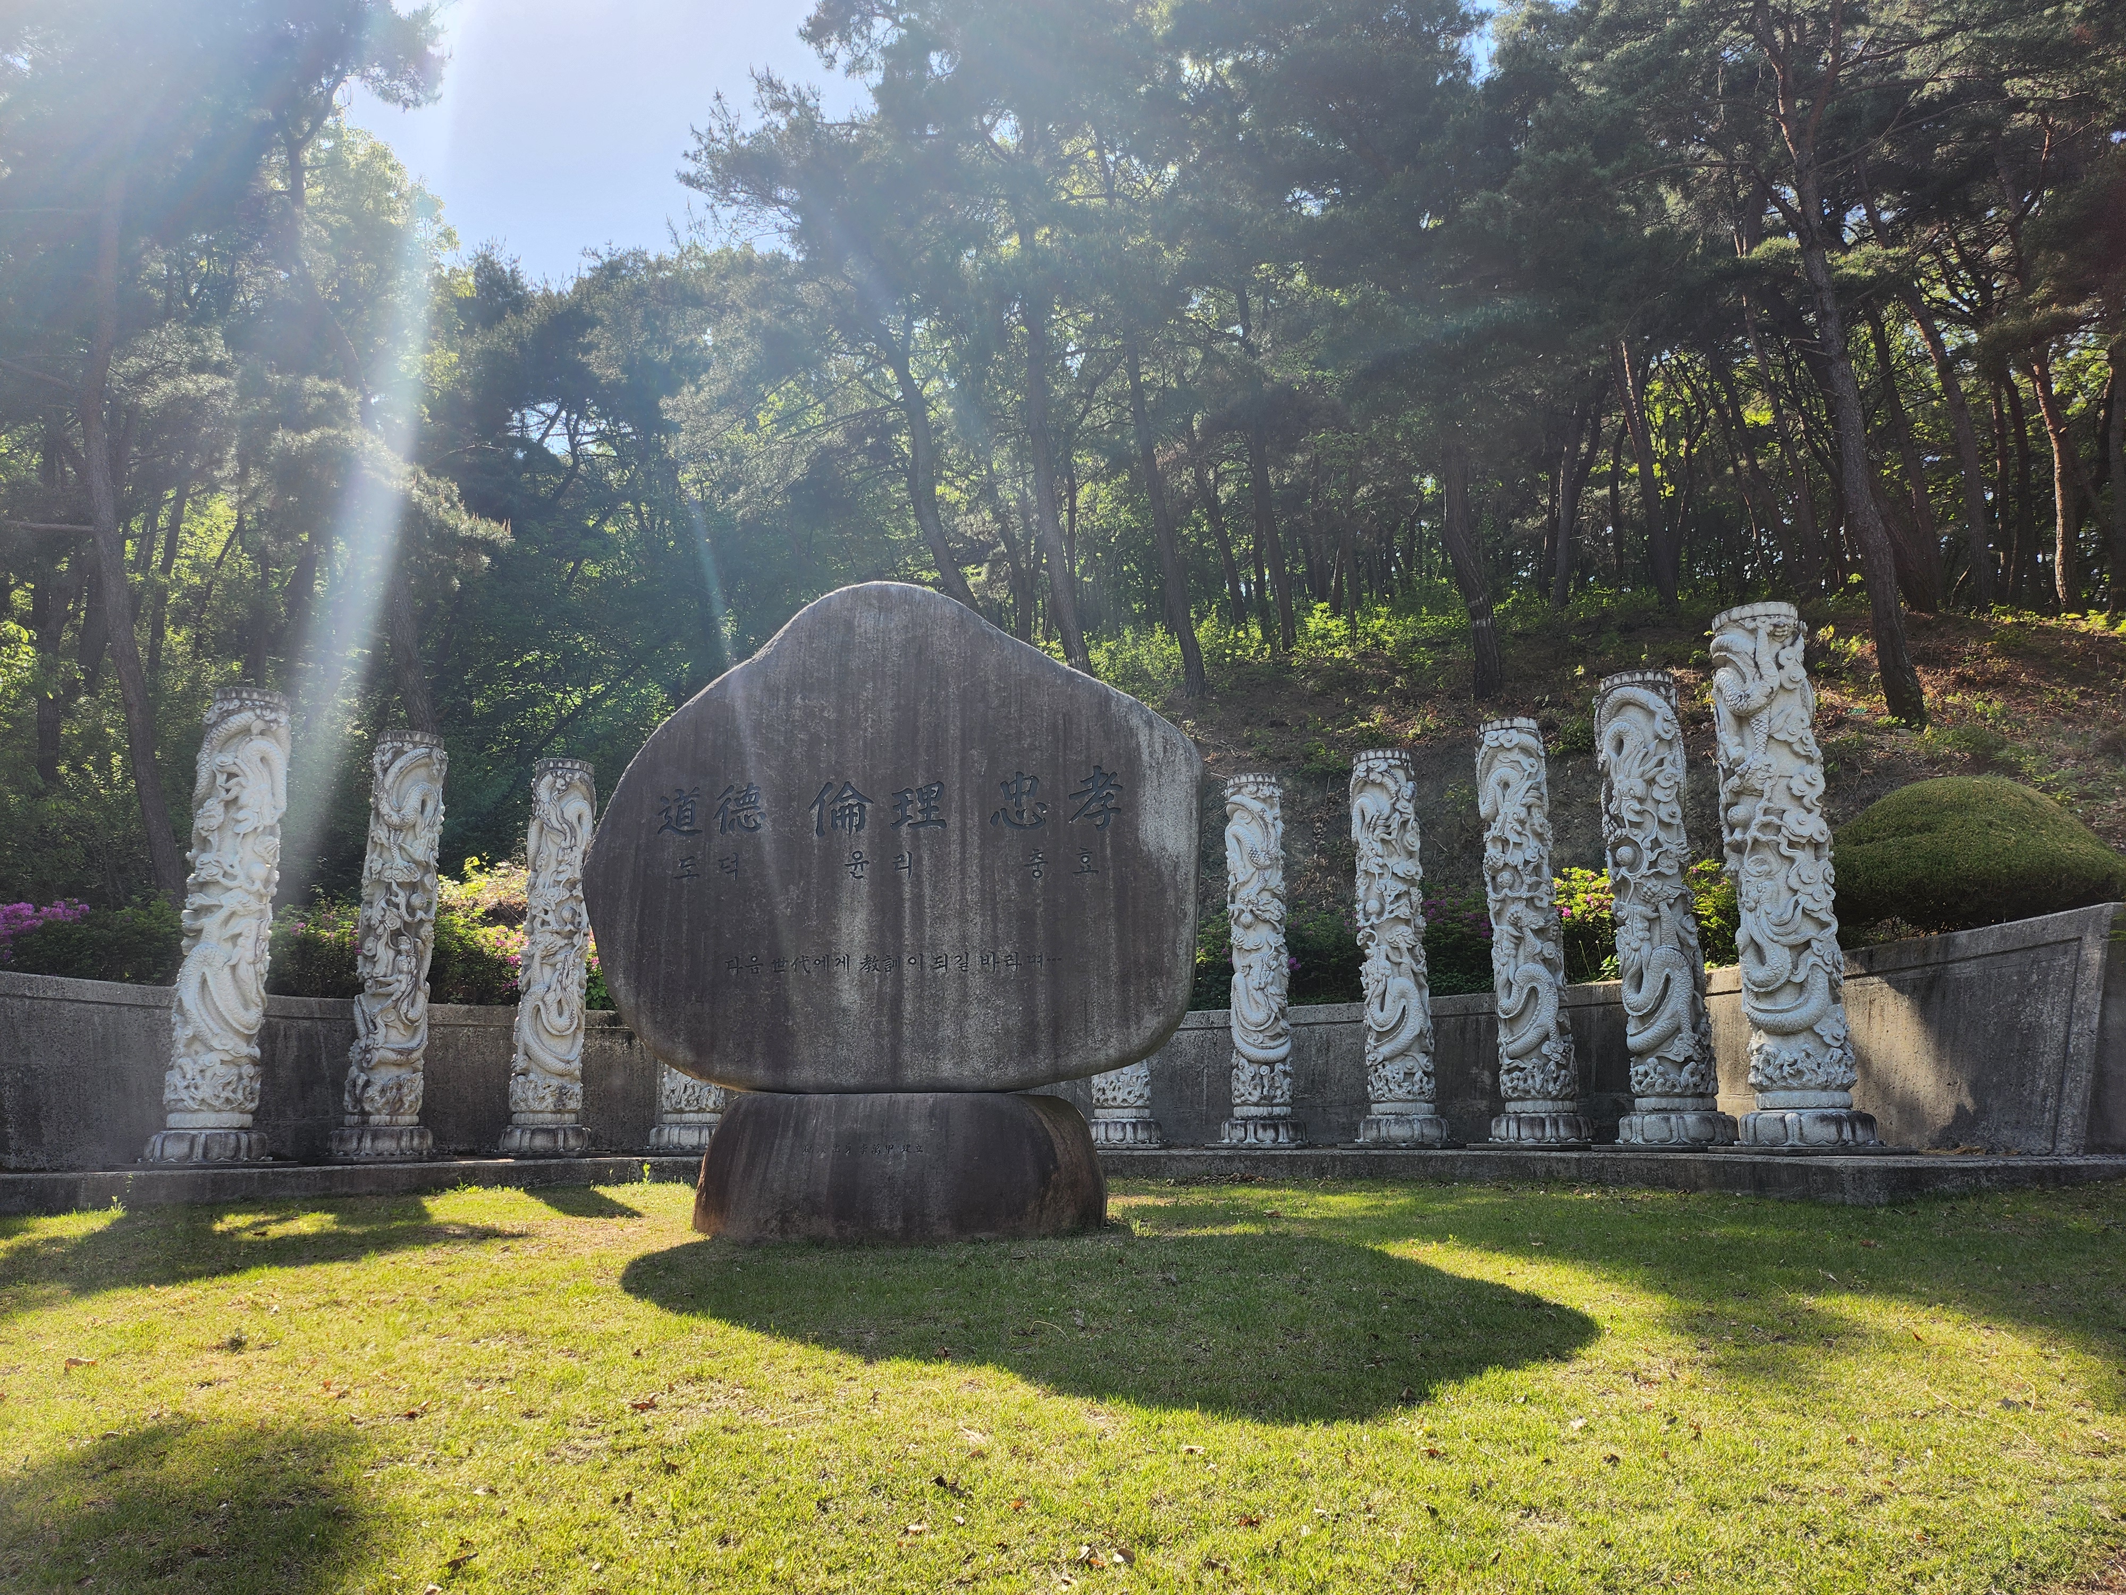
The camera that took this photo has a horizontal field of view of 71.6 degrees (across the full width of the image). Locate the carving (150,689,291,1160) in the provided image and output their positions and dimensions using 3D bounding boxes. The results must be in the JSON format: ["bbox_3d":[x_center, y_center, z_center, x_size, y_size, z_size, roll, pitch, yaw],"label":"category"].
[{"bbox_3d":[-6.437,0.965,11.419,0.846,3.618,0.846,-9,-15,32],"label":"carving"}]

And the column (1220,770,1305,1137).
[{"bbox_3d":[2.101,1.718,15.816,0.920,3.900,0.920,-6,-13,21],"label":"column"}]

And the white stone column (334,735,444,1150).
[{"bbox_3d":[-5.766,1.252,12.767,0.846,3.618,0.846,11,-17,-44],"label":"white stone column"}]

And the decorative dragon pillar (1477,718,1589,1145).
[{"bbox_3d":[4.305,1.224,13.680,0.920,3.900,0.920,12,-17,-44],"label":"decorative dragon pillar"}]

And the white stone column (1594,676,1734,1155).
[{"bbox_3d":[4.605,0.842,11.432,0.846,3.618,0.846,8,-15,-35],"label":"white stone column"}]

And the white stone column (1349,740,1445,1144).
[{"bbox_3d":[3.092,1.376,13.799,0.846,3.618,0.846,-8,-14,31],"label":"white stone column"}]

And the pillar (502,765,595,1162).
[{"bbox_3d":[-4.738,1.459,13.765,0.846,3.618,0.846,8,-15,-33],"label":"pillar"}]

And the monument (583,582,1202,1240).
[{"bbox_3d":[-1.171,0.709,10.111,4.100,4.350,1.150,-2,-13,7],"label":"monument"}]

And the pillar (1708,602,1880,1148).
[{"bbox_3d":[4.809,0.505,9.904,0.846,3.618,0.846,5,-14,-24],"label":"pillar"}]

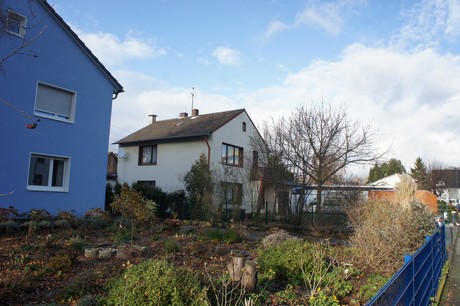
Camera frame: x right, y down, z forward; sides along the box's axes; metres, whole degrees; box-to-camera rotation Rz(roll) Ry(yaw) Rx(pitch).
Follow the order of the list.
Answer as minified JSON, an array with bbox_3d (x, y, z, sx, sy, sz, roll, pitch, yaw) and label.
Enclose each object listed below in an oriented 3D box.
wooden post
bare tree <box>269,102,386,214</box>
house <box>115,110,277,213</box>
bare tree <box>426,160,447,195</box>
[{"bbox_3d":[0.186,1.726,5.120,0.440,0.569,0.340,1,-8,0],"label":"wooden post"},{"bbox_3d":[5.957,0.505,21.500,7.100,7.393,6.700,1,-8,0],"label":"bare tree"},{"bbox_3d":[-3.107,0.880,30.070,10.302,8.493,9.501,-4,-9,33],"label":"house"},{"bbox_3d":[26.958,4.507,45.000,2.600,7.101,2.600,1,-8,0],"label":"bare tree"}]

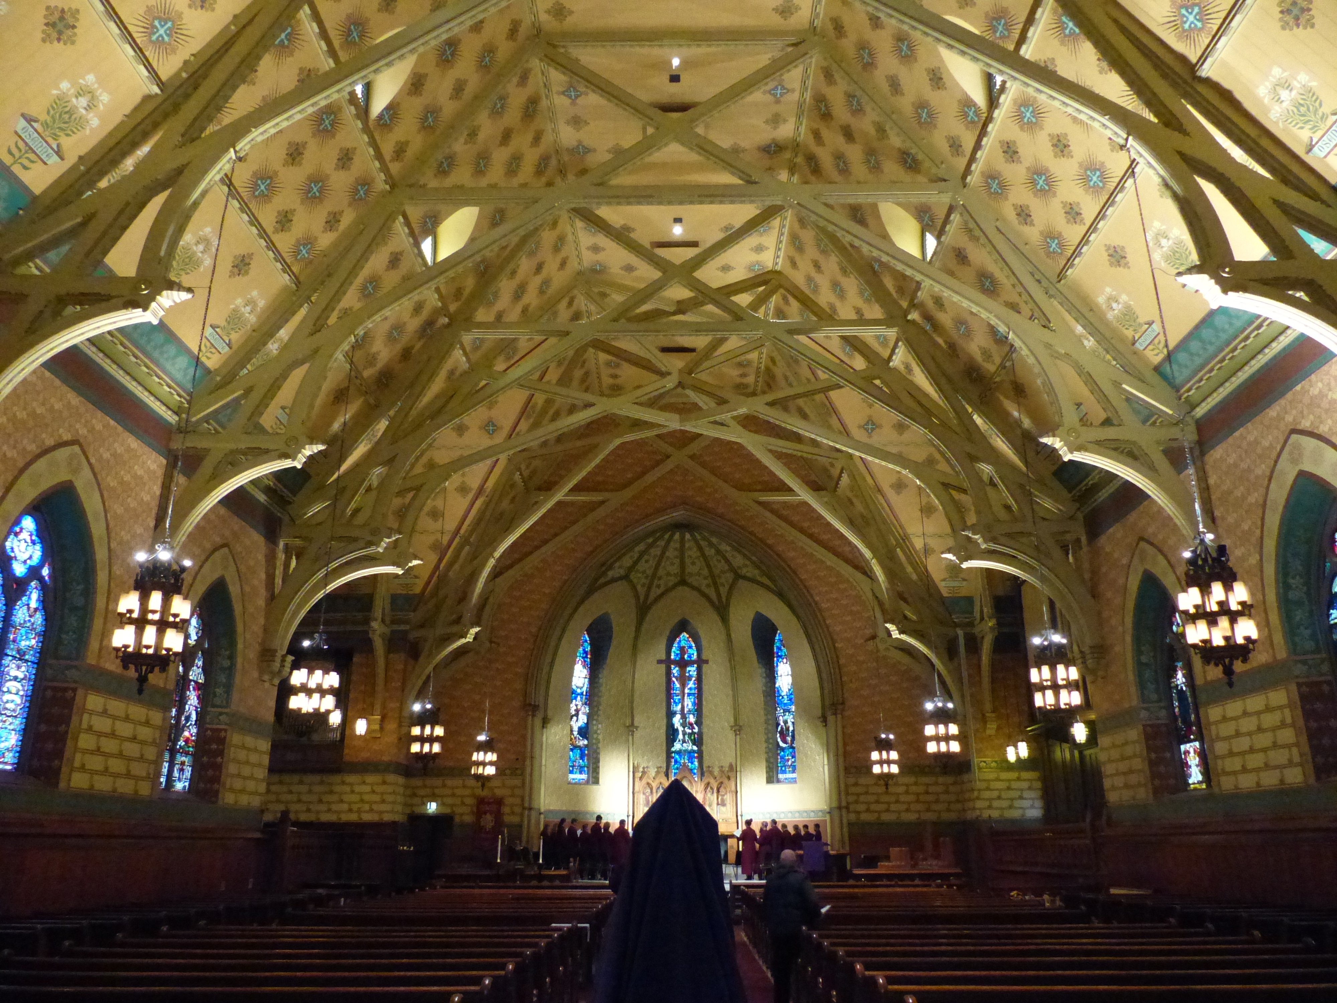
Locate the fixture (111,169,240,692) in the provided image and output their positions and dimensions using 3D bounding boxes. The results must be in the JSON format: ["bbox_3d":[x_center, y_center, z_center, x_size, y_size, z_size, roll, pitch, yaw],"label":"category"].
[{"bbox_3d":[-6.018,-1.171,12.161,0.760,7.090,0.760,0,-19,1],"label":"fixture"}]

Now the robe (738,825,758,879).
[{"bbox_3d":[2.333,10.085,28.011,0.500,1.680,0.420,14,-24,-35],"label":"robe"}]

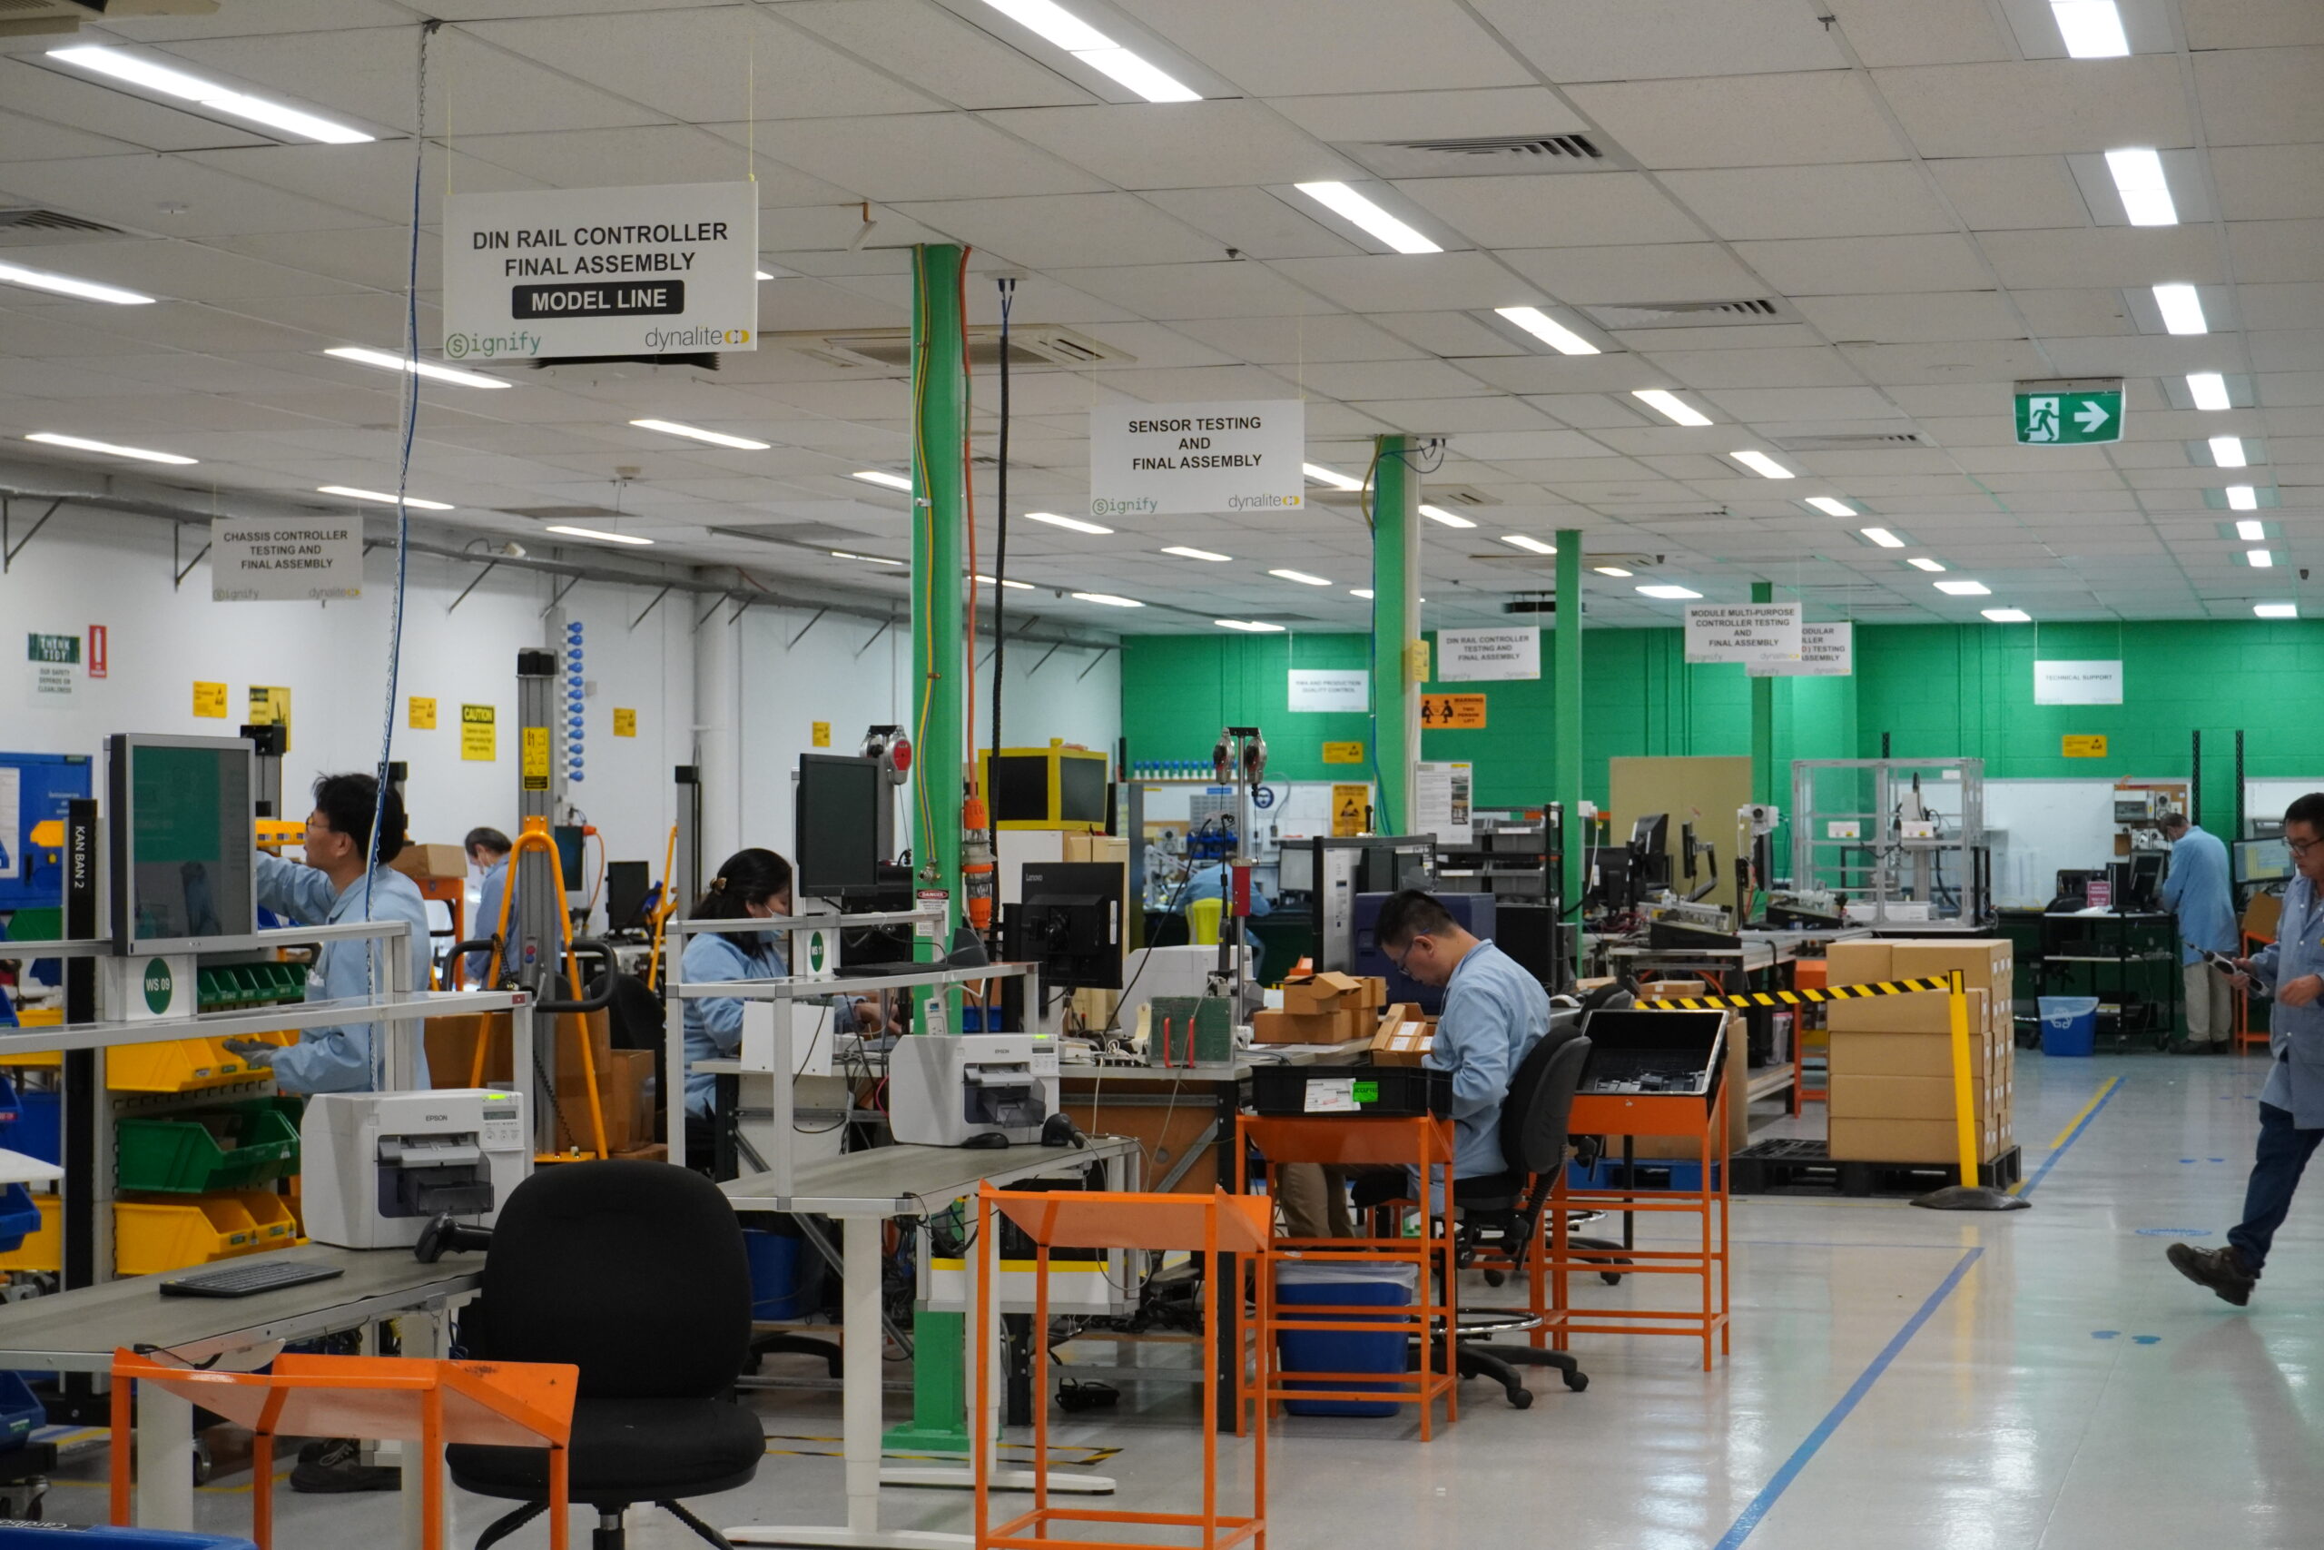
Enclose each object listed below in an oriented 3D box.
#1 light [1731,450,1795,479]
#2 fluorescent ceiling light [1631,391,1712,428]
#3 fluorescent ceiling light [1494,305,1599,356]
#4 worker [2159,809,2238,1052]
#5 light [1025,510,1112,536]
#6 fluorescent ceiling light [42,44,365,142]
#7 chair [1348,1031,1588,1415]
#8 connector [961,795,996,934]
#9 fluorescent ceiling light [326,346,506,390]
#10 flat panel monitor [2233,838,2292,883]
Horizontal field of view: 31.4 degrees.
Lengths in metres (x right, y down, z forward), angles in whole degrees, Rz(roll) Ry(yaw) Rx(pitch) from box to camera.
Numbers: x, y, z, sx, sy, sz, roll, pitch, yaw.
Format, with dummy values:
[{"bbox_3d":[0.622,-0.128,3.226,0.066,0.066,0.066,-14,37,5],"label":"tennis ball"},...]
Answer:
[{"bbox_3d":[2.509,-1.304,17.223,0.113,0.060,1.160,0,-1,16],"label":"light"},{"bbox_3d":[1.850,-1.323,14.909,0.125,0.045,1.200,0,-1,16],"label":"fluorescent ceiling light"},{"bbox_3d":[1.182,-1.351,12.578,0.125,0.045,1.200,0,-1,16],"label":"fluorescent ceiling light"},{"bbox_3d":[7.020,1.051,28.000,0.500,1.660,0.500,-1,-1,40],"label":"worker"},{"bbox_3d":[-0.457,-1.262,20.561,0.113,0.060,1.160,0,-1,16],"label":"light"},{"bbox_3d":[-1.941,-1.408,8.525,0.113,0.060,1.160,0,-1,16],"label":"fluorescent ceiling light"},{"bbox_3d":[0.840,1.180,11.280,0.680,1.000,0.640,0,-1,16],"label":"chair"},{"bbox_3d":[-0.461,0.223,10.330,0.080,0.335,0.080,0,-1,16],"label":"connector"},{"bbox_3d":[-2.454,-1.357,13.698,0.113,0.060,1.160,0,-1,16],"label":"fluorescent ceiling light"},{"bbox_3d":[7.670,0.592,28.700,0.460,0.315,0.070,0,-1,16],"label":"flat panel monitor"}]

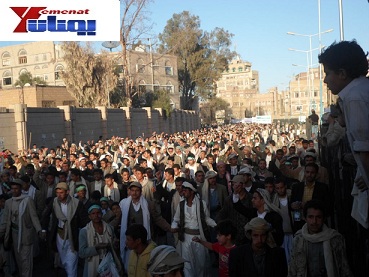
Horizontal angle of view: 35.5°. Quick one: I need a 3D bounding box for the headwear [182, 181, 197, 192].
[{"bbox_3d":[0.071,0.684,8.200,0.210,0.120,0.180,23,-14,-39],"label":"headwear"}]

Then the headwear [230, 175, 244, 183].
[{"bbox_3d":[0.828,0.629,9.000,0.185,0.115,0.240,1,3,37],"label":"headwear"}]

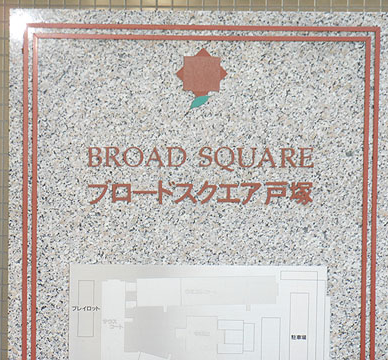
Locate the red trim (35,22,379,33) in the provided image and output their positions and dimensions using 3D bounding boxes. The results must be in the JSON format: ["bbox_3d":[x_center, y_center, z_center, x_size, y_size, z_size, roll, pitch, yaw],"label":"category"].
[{"bbox_3d":[0.010,-0.442,6.718,1.119,0.014,0.012,2,3,24],"label":"red trim"}]

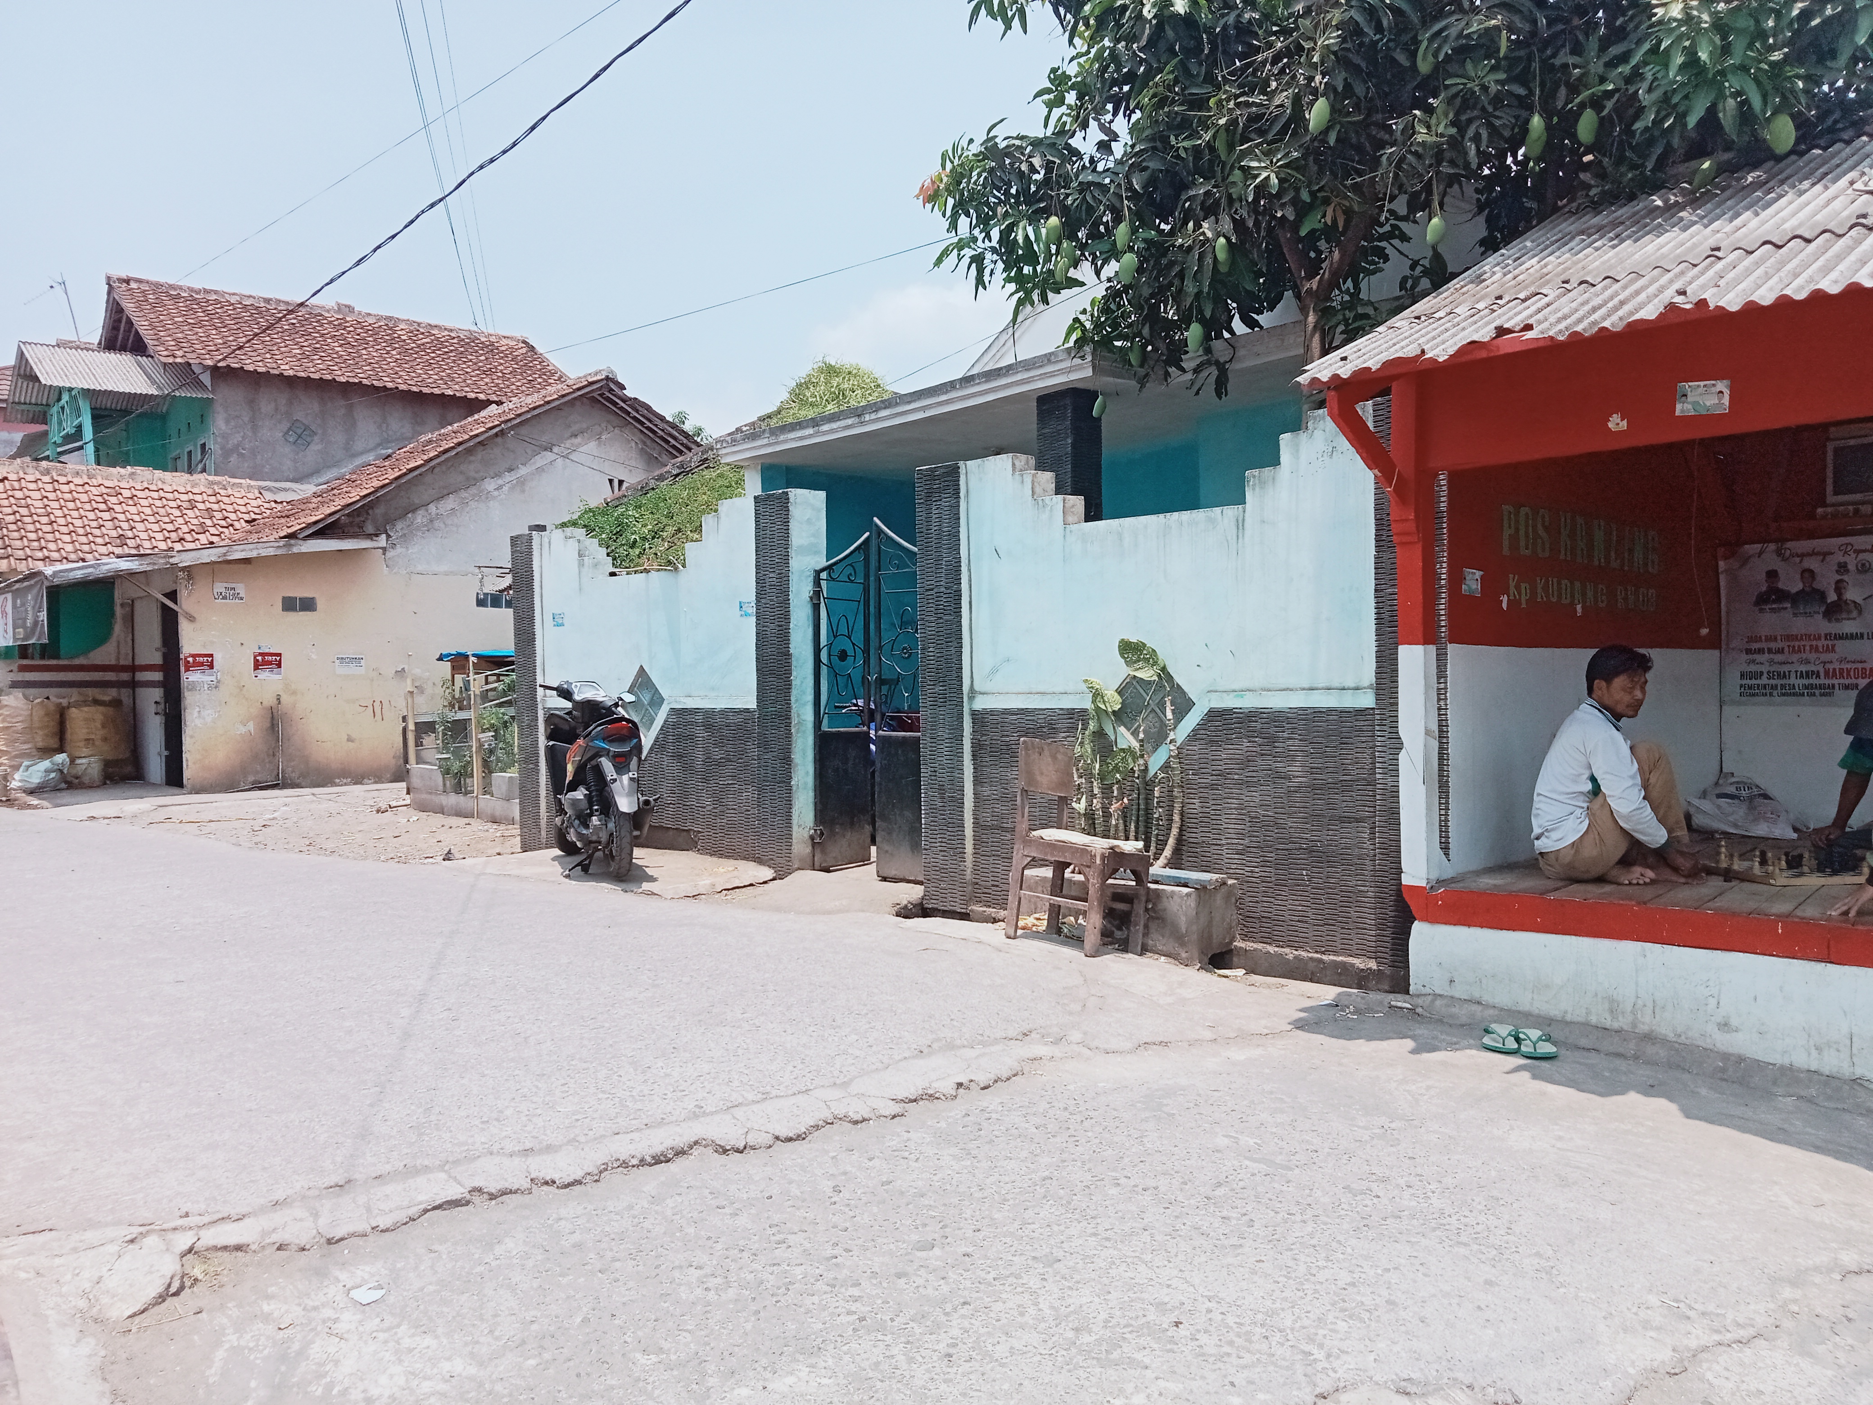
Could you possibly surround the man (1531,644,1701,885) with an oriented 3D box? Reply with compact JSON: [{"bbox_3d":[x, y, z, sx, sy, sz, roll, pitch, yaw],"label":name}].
[{"bbox_3d":[2.335,0.212,5.200,0.600,0.820,0.500,-1,0,28],"label":"man"}]

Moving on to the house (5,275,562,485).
[{"bbox_3d":[-12.350,-3.250,28.700,9.500,8.400,7.400,-1,0,-40],"label":"house"}]

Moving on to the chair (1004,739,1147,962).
[{"bbox_3d":[0.597,0.600,6.260,0.460,0.830,0.410,6,-1,37],"label":"chair"}]

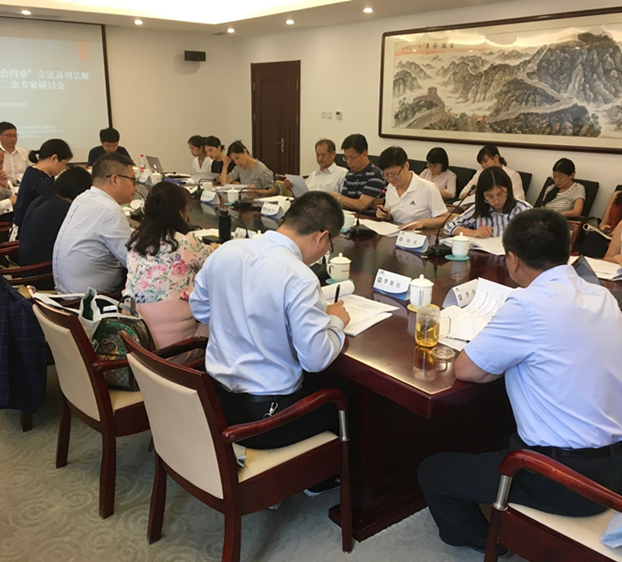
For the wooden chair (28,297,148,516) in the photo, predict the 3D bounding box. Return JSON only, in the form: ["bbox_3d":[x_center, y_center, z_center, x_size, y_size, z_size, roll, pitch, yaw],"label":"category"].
[{"bbox_3d":[-0.783,0.434,2.678,0.620,0.850,0.540,-12,20,-37],"label":"wooden chair"}]

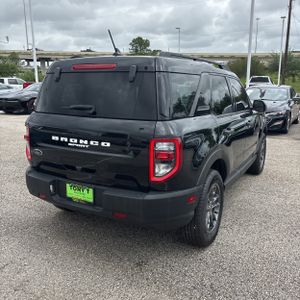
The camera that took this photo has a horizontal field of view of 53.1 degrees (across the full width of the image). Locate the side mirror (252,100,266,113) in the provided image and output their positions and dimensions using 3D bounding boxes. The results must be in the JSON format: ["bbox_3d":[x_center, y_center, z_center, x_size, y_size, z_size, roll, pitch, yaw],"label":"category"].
[{"bbox_3d":[1.501,-0.588,4.096,0.200,0.170,0.140,7,14,28],"label":"side mirror"}]

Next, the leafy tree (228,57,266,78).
[{"bbox_3d":[13.632,-11.290,42.000,5.400,4.000,4.800,4,13,17],"label":"leafy tree"}]

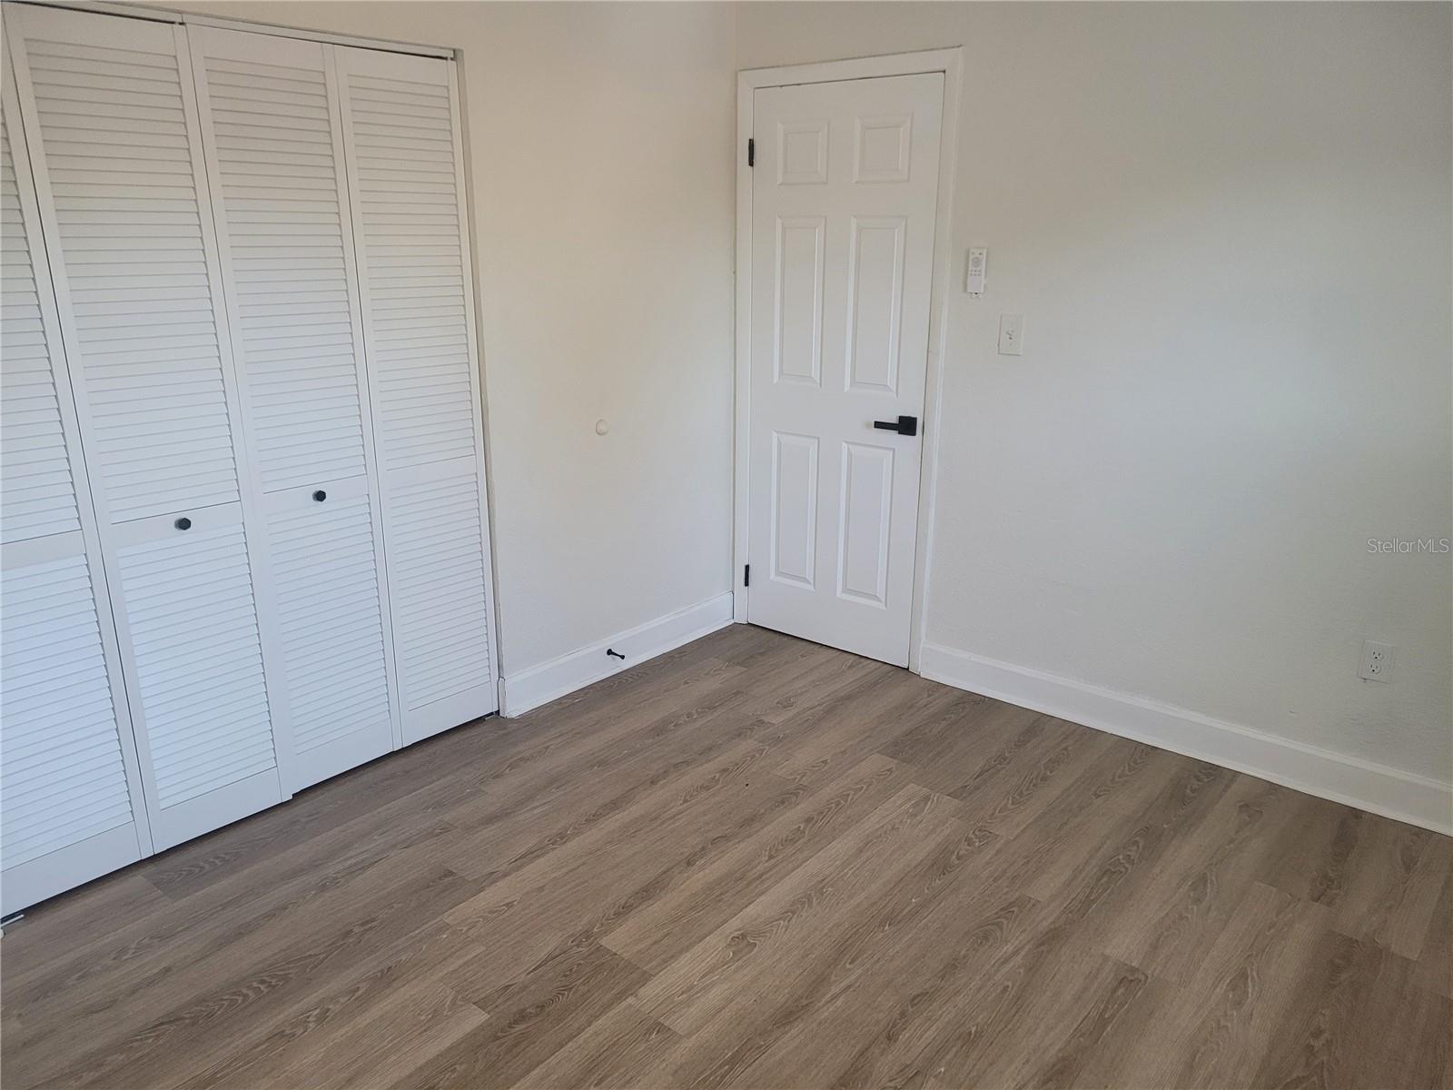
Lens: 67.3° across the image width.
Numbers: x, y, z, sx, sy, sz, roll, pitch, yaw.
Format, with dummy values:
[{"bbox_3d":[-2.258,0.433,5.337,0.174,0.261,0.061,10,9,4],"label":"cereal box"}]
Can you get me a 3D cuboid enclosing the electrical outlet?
[{"bbox_3d":[1.789,0.323,3.003,0.073,0.114,0.010,14,21,38],"label":"electrical outlet"}]

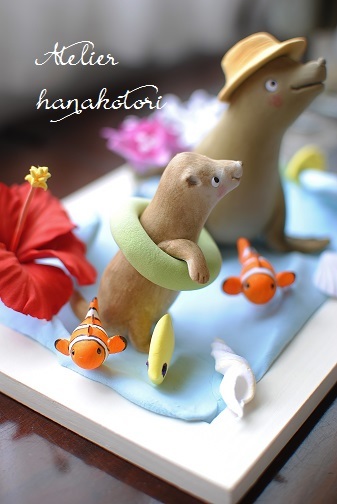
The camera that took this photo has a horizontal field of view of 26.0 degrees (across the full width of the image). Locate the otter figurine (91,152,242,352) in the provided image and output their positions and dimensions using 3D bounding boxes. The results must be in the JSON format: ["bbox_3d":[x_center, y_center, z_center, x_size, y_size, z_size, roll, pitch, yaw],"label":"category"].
[{"bbox_3d":[-0.013,-0.001,0.424,0.115,0.124,0.069,6,31,16],"label":"otter figurine"}]

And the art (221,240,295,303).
[{"bbox_3d":[0.056,0.013,0.487,0.048,0.027,0.059,-6,30,-6],"label":"art"}]

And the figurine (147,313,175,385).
[{"bbox_3d":[-0.004,0.055,0.415,0.013,0.034,0.051,2,30,8],"label":"figurine"}]

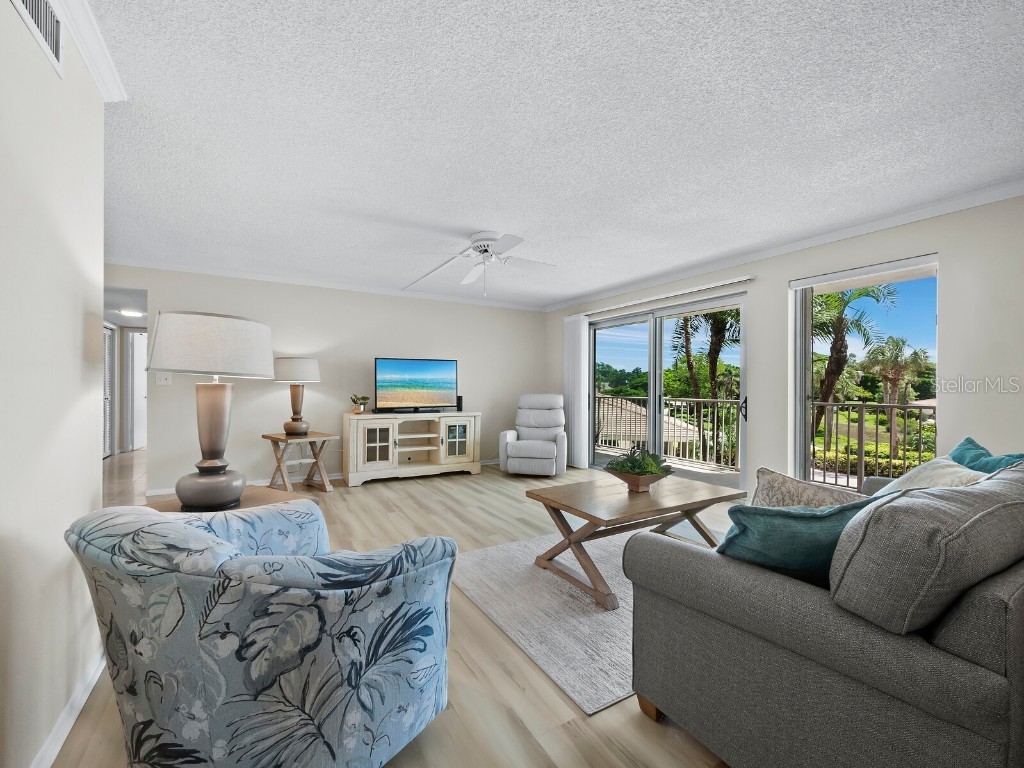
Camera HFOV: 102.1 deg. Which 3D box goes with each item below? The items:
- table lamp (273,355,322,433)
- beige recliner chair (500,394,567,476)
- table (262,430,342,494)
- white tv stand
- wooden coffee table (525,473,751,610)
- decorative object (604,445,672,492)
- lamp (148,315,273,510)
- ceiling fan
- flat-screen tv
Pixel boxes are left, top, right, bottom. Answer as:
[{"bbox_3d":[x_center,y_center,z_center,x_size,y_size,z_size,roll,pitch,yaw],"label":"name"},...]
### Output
[{"bbox_3d":[-2.454,0.144,4.738,0.464,0.867,0.464,0,0,-29],"label":"table lamp"},{"bbox_3d":[0.362,0.682,5.944,0.870,1.050,0.860,0,0,14],"label":"beige recliner chair"},{"bbox_3d":[-2.352,0.883,4.614,0.699,0.610,0.541,0,0,41],"label":"table"},{"bbox_3d":[-1.254,0.786,5.353,1.651,0.820,0.487,0,0,-29],"label":"white tv stand"},{"bbox_3d":[0.846,0.963,2.811,1.275,0.466,0.767,0,0,-30],"label":"wooden coffee table"},{"bbox_3d":[0.872,0.583,2.841,0.328,0.295,0.328,0,0,-29],"label":"decorative object"},{"bbox_3d":[-1.381,0.138,1.925,0.464,0.867,0.464,0,0,-29],"label":"lamp"},{"bbox_3d":[-0.225,-1.019,3.489,1.320,0.448,1.320,0,0,-29],"label":"ceiling fan"},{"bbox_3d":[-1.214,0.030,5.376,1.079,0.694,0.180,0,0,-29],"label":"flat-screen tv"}]

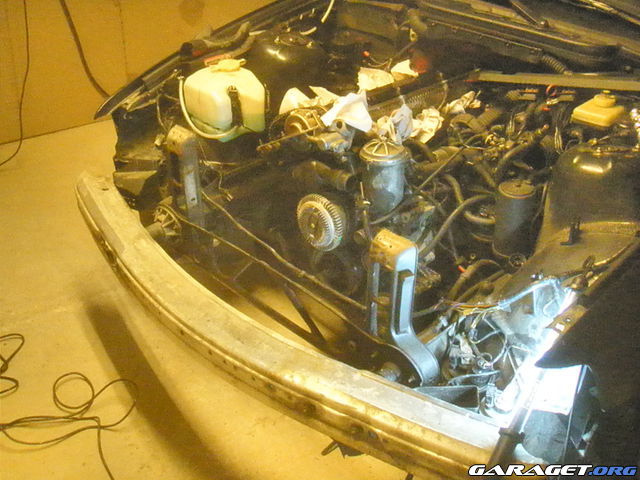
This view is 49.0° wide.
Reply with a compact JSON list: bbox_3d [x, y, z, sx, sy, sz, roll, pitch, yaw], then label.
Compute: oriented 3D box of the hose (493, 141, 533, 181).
[{"bbox_3d":[0.562,-0.232,2.050,0.060,0.070,0.140,29,47,34],"label":"hose"}]

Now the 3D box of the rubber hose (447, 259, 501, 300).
[{"bbox_3d":[0.415,0.107,1.900,0.070,0.075,0.180,29,47,34],"label":"rubber hose"}]

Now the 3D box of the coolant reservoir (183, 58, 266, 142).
[{"bbox_3d":[-0.308,-0.451,2.270,0.220,0.200,0.170,29,47,34],"label":"coolant reservoir"}]

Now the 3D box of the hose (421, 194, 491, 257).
[{"bbox_3d":[0.373,-0.042,1.920,0.100,0.120,0.200,29,47,34],"label":"hose"}]

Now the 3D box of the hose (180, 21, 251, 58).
[{"bbox_3d":[-0.354,-0.679,2.380,0.080,0.085,0.270,29,47,34],"label":"hose"}]

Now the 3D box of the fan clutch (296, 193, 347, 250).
[{"bbox_3d":[0.004,-0.049,1.970,0.148,0.148,0.055,29,47,34],"label":"fan clutch"}]

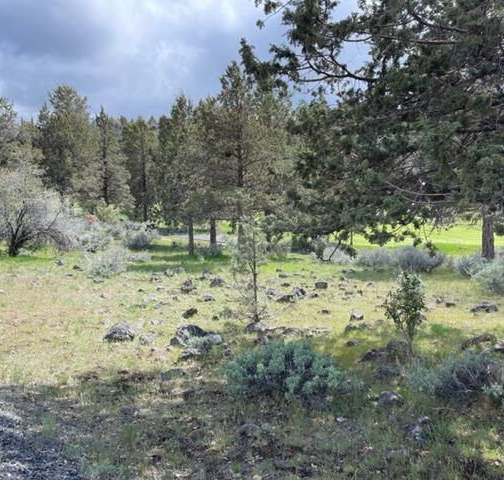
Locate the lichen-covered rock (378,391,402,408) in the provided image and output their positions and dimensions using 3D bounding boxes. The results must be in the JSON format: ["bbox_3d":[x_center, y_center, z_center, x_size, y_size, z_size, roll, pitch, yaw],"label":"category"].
[{"bbox_3d":[1.207,1.390,4.192,0.201,0.131,0.161,1,3,16],"label":"lichen-covered rock"}]

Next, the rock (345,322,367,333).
[{"bbox_3d":[1.492,1.261,6.933,0.310,0.119,0.248,1,3,12],"label":"rock"}]

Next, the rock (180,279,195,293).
[{"bbox_3d":[-1.355,0.956,10.100,0.290,0.270,0.270,0,3,0],"label":"rock"}]

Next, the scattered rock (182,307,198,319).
[{"bbox_3d":[-0.979,1.154,7.650,0.250,0.170,0.220,0,3,0],"label":"scattered rock"}]

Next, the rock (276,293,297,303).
[{"bbox_3d":[0.619,1.031,8.623,0.359,0.157,0.269,0,3,0],"label":"rock"}]

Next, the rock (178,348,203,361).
[{"bbox_3d":[-0.715,1.331,5.592,0.277,0.111,0.222,0,3,-7],"label":"rock"}]

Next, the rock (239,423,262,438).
[{"bbox_3d":[-0.011,1.363,3.441,0.172,0.085,0.137,0,3,0],"label":"rock"}]

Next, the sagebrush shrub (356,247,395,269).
[{"bbox_3d":[3.772,0.533,14.800,1.232,0.631,1.047,0,3,0],"label":"sagebrush shrub"}]

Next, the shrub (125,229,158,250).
[{"bbox_3d":[-4.639,-0.021,20.000,1.320,0.920,1.200,0,3,0],"label":"shrub"}]

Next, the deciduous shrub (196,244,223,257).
[{"bbox_3d":[-1.680,0.412,19.000,1.028,0.439,0.925,0,3,0],"label":"deciduous shrub"}]

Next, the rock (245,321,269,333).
[{"bbox_3d":[0.061,1.165,6.481,0.324,0.133,0.259,0,3,0],"label":"rock"}]

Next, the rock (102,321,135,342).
[{"bbox_3d":[-1.737,1.199,6.300,0.430,0.260,0.360,0,3,0],"label":"rock"}]

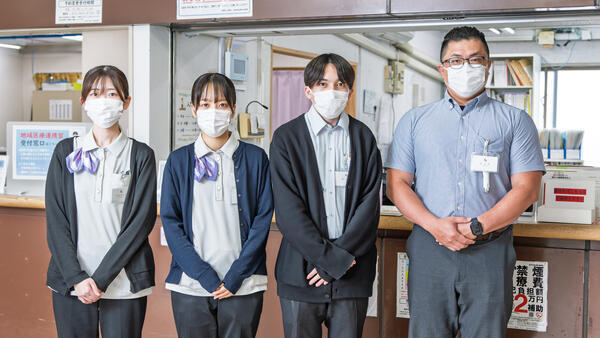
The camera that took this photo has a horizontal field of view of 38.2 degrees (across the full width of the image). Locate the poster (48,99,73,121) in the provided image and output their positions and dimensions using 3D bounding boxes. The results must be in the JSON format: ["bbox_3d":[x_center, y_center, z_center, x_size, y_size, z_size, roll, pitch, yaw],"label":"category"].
[{"bbox_3d":[-2.540,-0.629,9.200,0.297,0.210,0.010,2,2,23],"label":"poster"}]

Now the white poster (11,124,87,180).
[{"bbox_3d":[-1.392,-0.088,4.815,0.425,0.297,0.010,1,2,7],"label":"white poster"}]

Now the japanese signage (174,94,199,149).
[{"bbox_3d":[-0.587,-0.281,4.841,0.010,0.297,0.420,2,2,23],"label":"japanese signage"}]

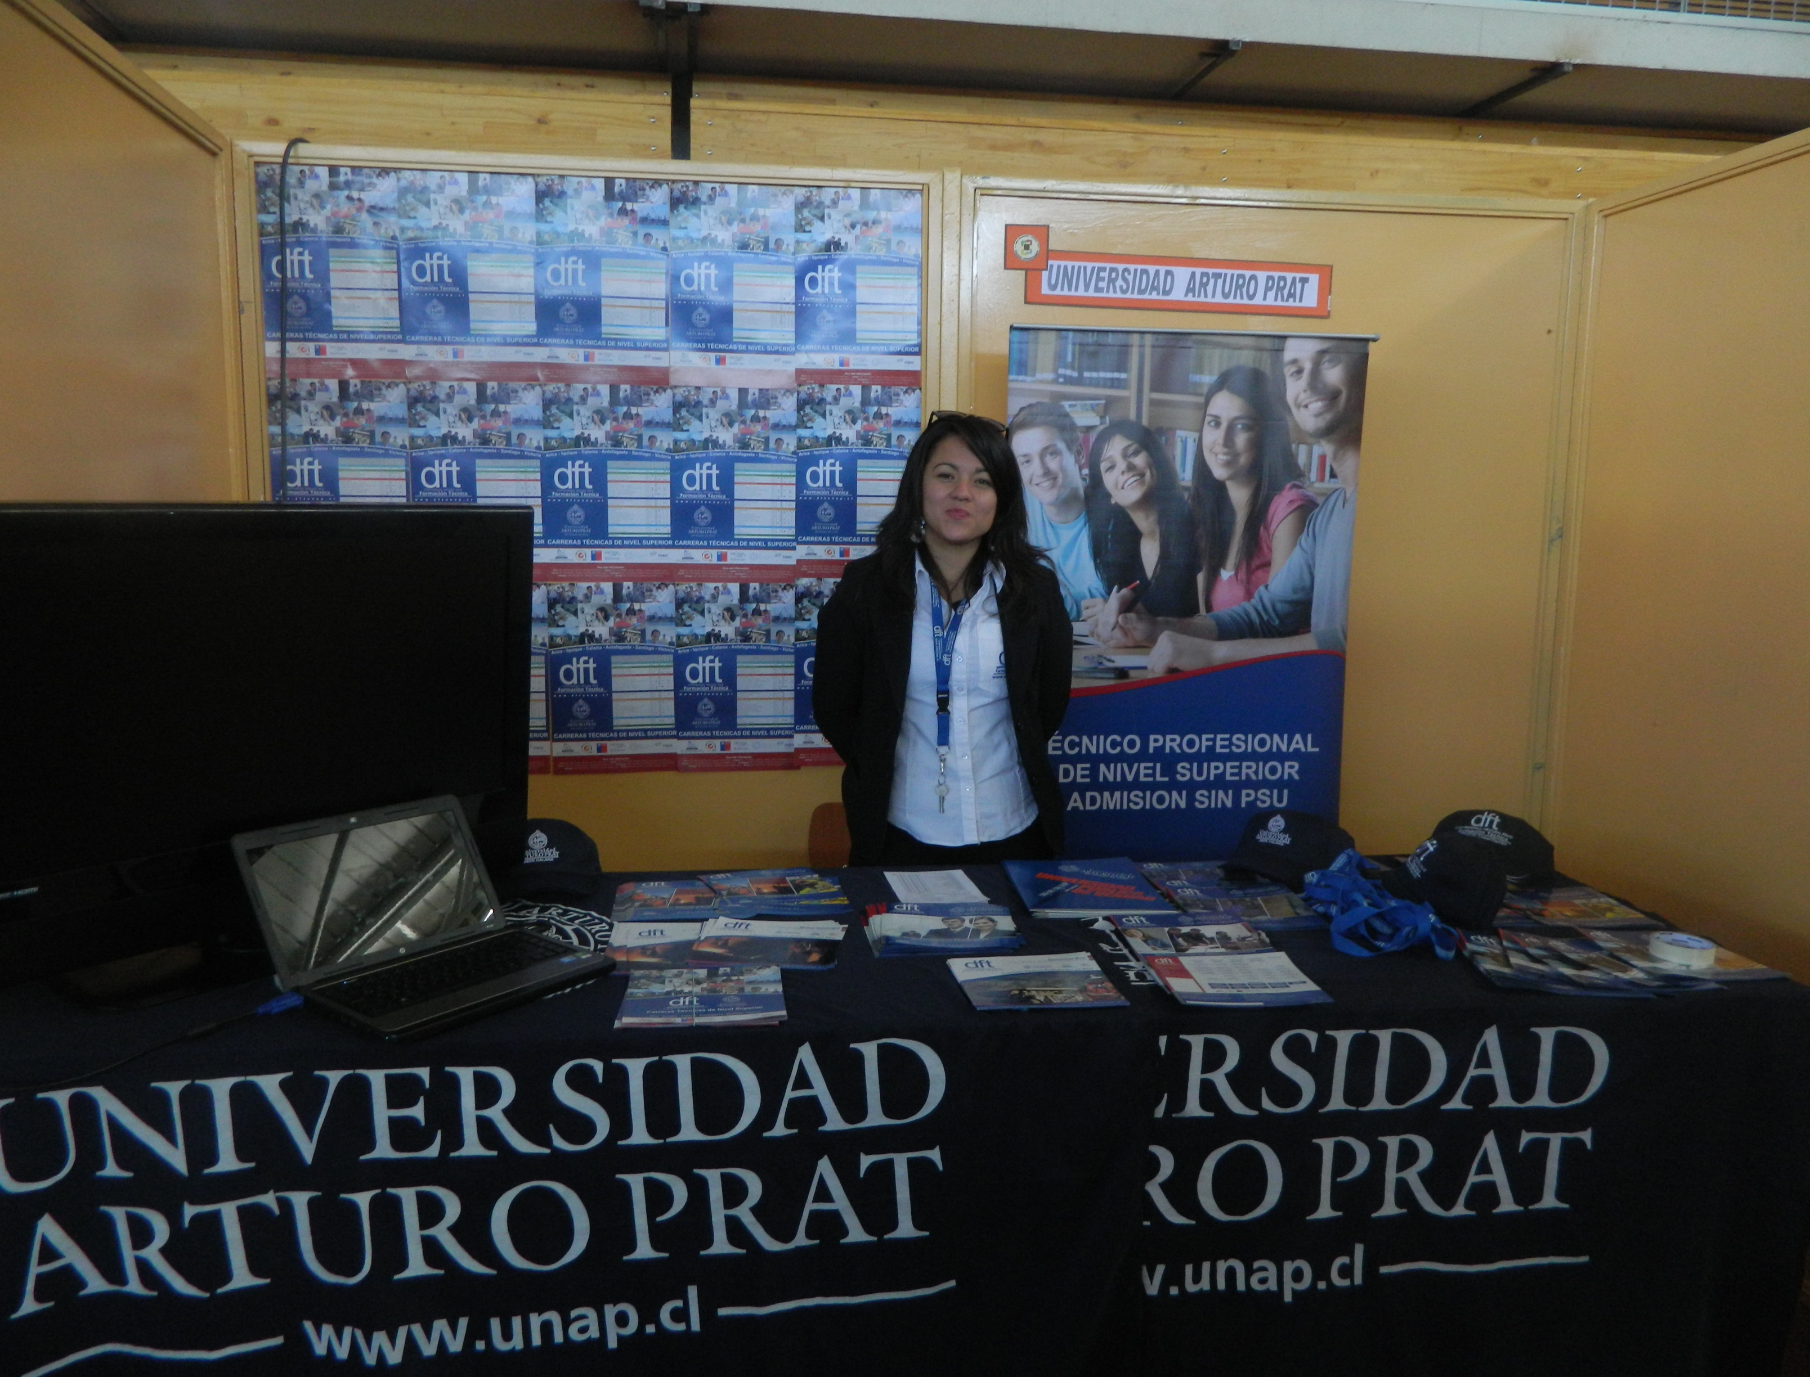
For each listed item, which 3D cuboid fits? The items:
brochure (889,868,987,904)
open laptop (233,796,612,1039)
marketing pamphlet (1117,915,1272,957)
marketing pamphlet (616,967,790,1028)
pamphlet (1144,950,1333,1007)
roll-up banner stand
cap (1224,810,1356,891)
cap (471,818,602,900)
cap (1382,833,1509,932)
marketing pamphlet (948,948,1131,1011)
[{"bbox_3d":[0.048,0.348,2.325,0.148,0.004,0.200,-1,8,-9],"label":"brochure"},{"bbox_3d":[-0.659,0.303,1.833,0.353,0.221,0.354,5,9,36],"label":"open laptop"},{"bbox_3d":[0.445,0.384,2.035,0.210,0.006,0.210,-1,8,-5],"label":"marketing pamphlet"},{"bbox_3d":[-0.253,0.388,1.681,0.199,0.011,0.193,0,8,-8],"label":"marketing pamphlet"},{"bbox_3d":[0.462,0.406,1.849,0.210,0.006,0.203,-1,8,-4],"label":"pamphlet"},{"bbox_3d":[0.623,0.117,2.990,0.830,1.788,0.060,-1,8,-8],"label":"roll-up banner stand"},{"bbox_3d":[0.659,0.259,2.284,0.190,0.118,0.265,8,10,43],"label":"cap"},{"bbox_3d":[-0.602,0.261,2.192,0.190,0.118,0.265,-1,8,-12],"label":"cap"},{"bbox_3d":[0.881,0.305,2.178,0.220,0.120,0.170,3,8,24],"label":"cap"},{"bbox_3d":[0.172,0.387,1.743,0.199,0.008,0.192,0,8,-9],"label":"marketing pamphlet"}]

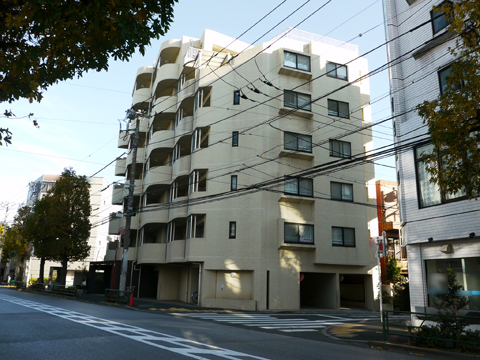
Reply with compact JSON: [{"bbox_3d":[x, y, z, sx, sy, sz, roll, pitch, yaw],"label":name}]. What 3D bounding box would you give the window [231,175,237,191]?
[{"bbox_3d":[-0.361,0.181,23.432,0.380,1.000,0.120,-1,-15,11],"label":"window"}]

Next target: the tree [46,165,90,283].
[{"bbox_3d":[-15.531,4.358,34.962,4.600,11.470,4.600,2,-15,0],"label":"tree"}]

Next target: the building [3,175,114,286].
[{"bbox_3d":[-28.445,8.379,63.759,13.500,16.600,10.000,2,-15,0],"label":"building"}]

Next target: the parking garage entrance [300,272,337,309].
[{"bbox_3d":[4.553,6.466,22.786,2.404,2.020,0.500,6,-15,-17],"label":"parking garage entrance"}]

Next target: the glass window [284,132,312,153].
[{"bbox_3d":[3.614,-2.349,24.088,1.899,1.141,0.120,6,-15,-17],"label":"glass window"}]

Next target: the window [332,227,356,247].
[{"bbox_3d":[6.375,3.499,23.907,1.638,1.141,0.140,6,-16,-18],"label":"window"}]

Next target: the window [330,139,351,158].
[{"bbox_3d":[6.499,-1.995,25.154,1.591,1.131,0.120,6,-15,-17],"label":"window"}]

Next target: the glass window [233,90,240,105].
[{"bbox_3d":[-0.204,-5.318,25.113,0.383,0.972,0.140,-1,-15,9],"label":"glass window"}]

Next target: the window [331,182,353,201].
[{"bbox_3d":[6.453,0.744,24.633,1.638,1.141,0.140,6,-16,-18],"label":"window"}]

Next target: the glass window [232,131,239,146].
[{"bbox_3d":[-0.282,-2.563,24.387,0.383,0.972,0.140,-1,-15,9],"label":"glass window"}]

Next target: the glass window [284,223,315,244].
[{"bbox_3d":[3.461,3.119,22.654,1.899,1.145,0.120,6,-15,-17],"label":"glass window"}]

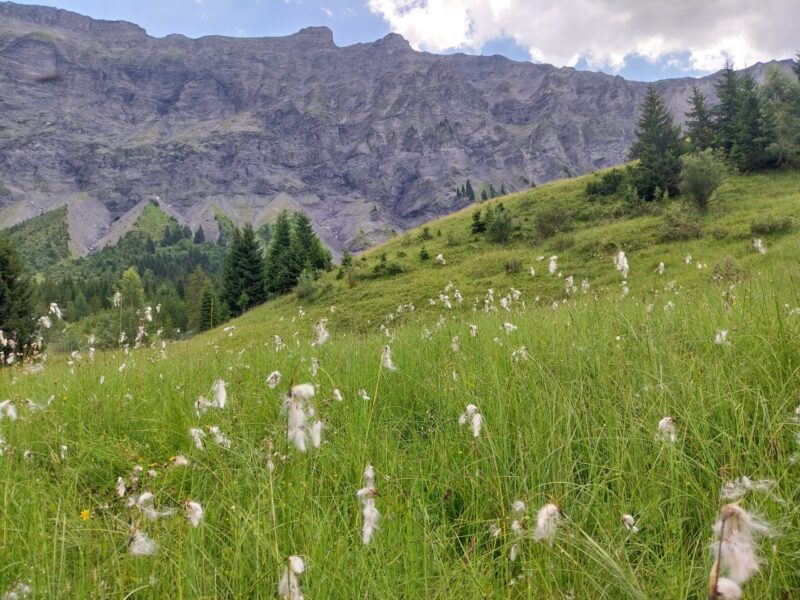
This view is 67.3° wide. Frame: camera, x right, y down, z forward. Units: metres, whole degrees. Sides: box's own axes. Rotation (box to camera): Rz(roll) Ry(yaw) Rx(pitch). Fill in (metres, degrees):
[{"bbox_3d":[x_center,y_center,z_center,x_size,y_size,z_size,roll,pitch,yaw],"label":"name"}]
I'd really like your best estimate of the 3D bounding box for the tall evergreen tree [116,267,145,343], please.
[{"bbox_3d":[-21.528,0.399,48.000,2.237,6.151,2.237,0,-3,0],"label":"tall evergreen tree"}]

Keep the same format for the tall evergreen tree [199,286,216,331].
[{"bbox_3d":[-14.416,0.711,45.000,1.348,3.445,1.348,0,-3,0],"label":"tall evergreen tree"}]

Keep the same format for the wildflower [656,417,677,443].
[{"bbox_3d":[0.732,0.356,1.650,0.055,0.071,0.050,0,-3,0],"label":"wildflower"}]

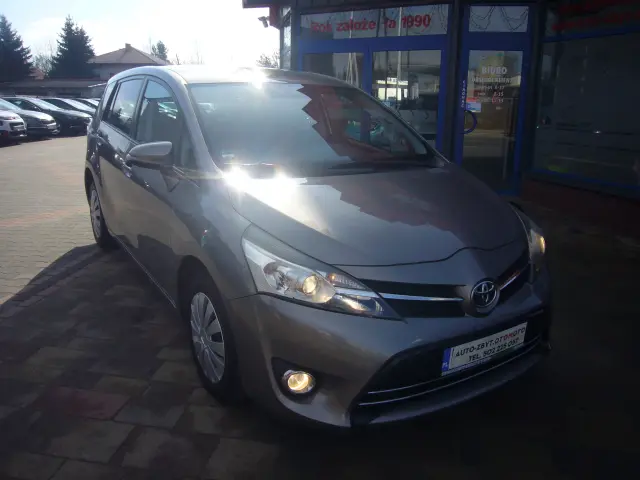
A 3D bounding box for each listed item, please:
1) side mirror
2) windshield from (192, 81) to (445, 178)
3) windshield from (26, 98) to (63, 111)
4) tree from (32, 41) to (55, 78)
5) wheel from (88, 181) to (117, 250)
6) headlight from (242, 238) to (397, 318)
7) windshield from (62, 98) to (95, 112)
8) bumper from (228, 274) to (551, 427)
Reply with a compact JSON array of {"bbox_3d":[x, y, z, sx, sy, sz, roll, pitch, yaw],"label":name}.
[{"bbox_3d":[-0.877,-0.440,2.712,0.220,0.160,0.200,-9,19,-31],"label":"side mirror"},{"bbox_3d":[-0.099,-0.699,3.172,1.400,0.520,0.860,-9,19,-31],"label":"windshield"},{"bbox_3d":[-10.111,-4.973,19.000,0.780,0.460,1.400,2,16,2],"label":"windshield"},{"bbox_3d":[-27.017,-15.995,50.917,3.000,6.800,3.000,1,16,0],"label":"tree"},{"bbox_3d":[-1.936,-0.230,4.787,0.210,0.650,0.650,-9,19,-31],"label":"wheel"},{"bbox_3d":[-0.020,0.159,2.012,0.430,0.270,0.500,-9,19,-31],"label":"headlight"},{"bbox_3d":[-9.863,-5.498,21.100,0.780,0.460,1.400,2,16,2],"label":"windshield"},{"bbox_3d":[0.548,0.406,2.393,1.760,0.490,0.610,-9,19,-31],"label":"bumper"}]

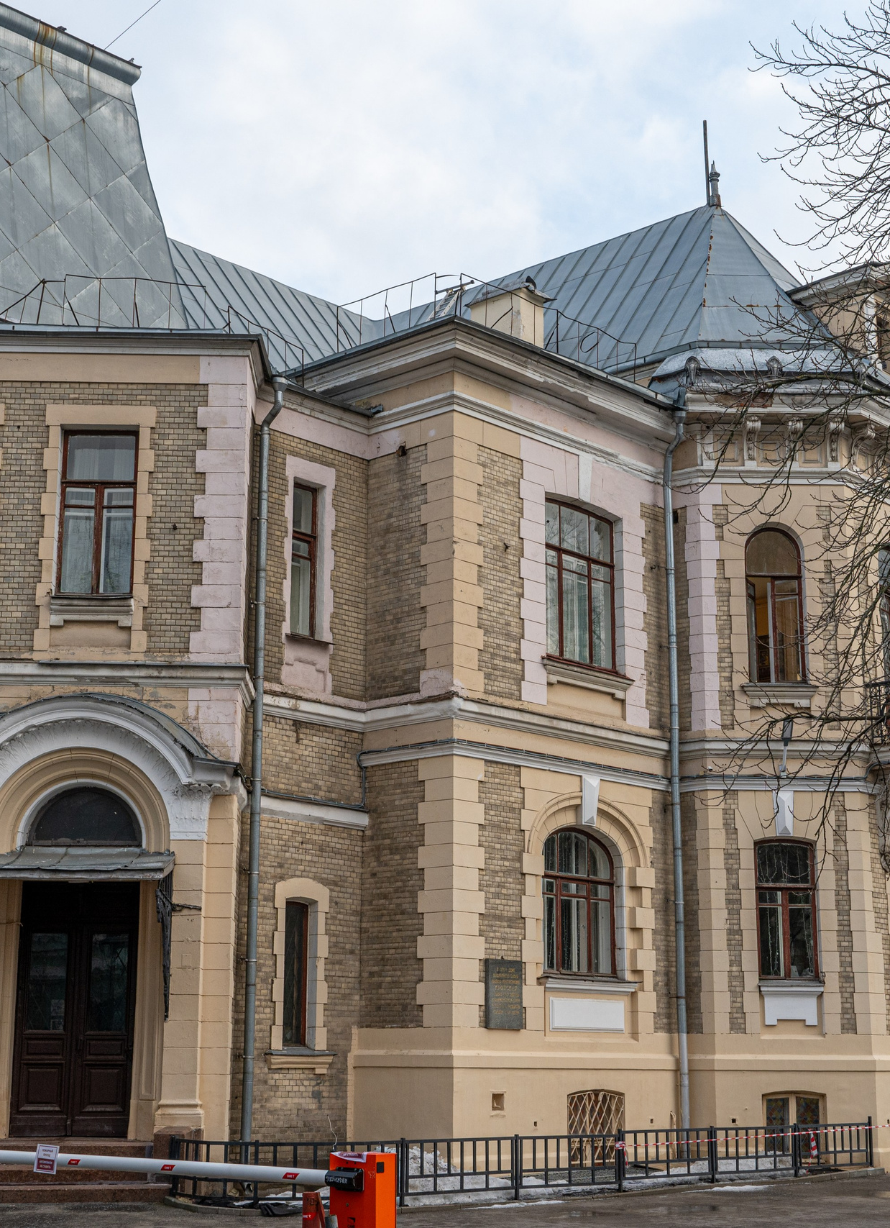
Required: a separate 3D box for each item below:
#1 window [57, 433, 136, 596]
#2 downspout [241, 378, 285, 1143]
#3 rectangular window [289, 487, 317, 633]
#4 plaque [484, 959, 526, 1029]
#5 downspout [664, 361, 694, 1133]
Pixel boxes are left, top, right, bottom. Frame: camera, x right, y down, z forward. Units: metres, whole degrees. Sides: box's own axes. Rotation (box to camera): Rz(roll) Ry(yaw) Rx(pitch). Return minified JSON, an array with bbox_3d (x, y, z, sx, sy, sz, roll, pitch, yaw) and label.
[{"bbox_3d":[-4.631,-1.325,23.972,1.020,2.300,0.200,1,-14,-2],"label":"window"},{"bbox_3d":[-2.476,1.901,24.344,0.400,10.835,0.210,-13,-20,43],"label":"downspout"},{"bbox_3d":[-2.162,-0.771,26.233,0.200,2.310,0.620,-13,-19,42],"label":"rectangular window"},{"bbox_3d":[0.813,5.216,24.504,0.080,0.909,0.689,-13,-20,43],"label":"plaque"},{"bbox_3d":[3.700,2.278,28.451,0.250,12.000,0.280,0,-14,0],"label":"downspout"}]

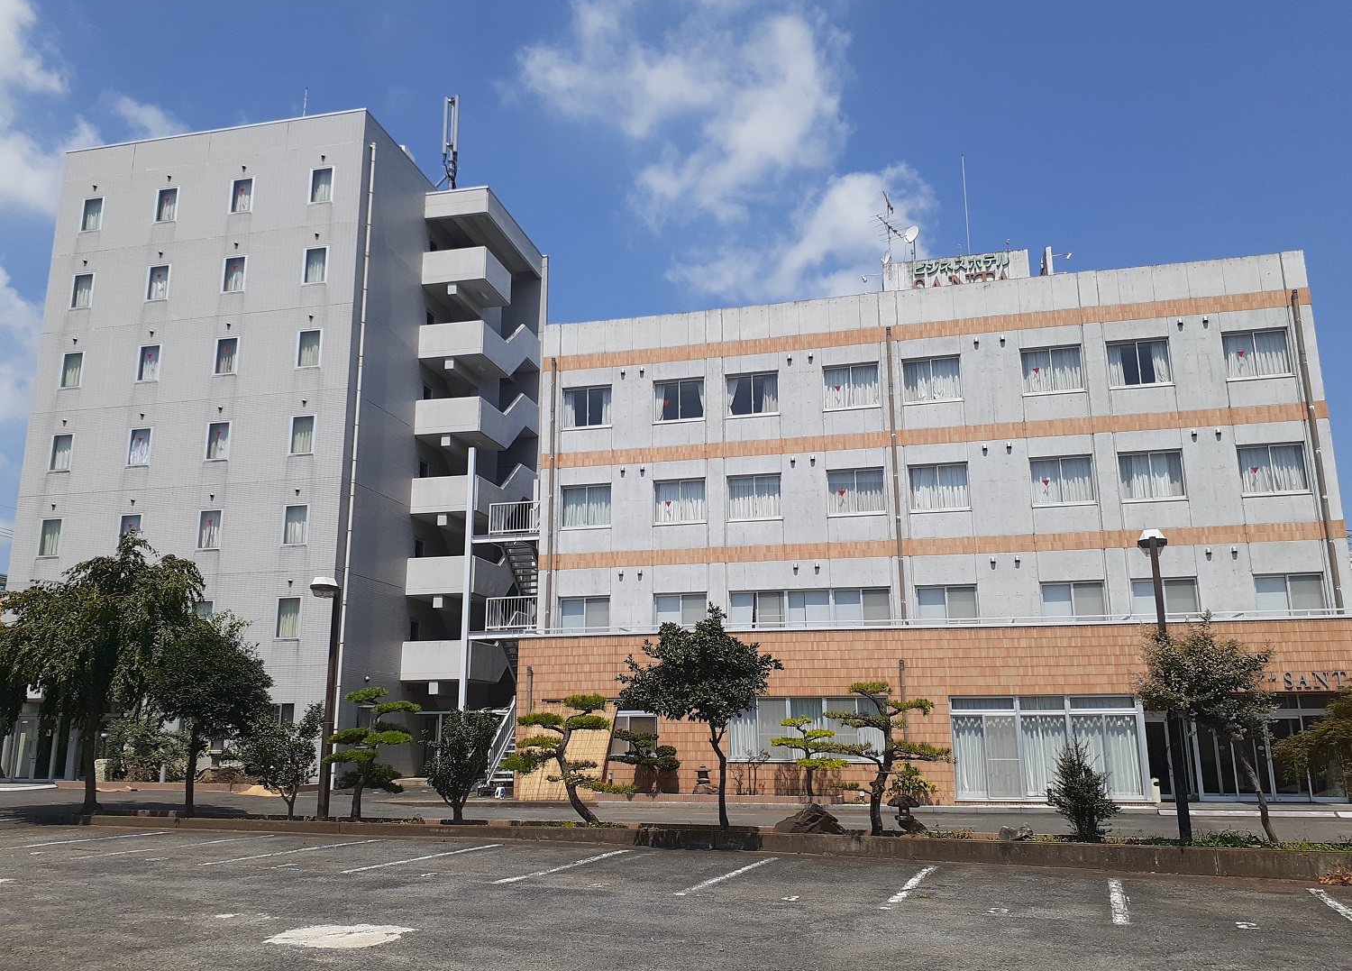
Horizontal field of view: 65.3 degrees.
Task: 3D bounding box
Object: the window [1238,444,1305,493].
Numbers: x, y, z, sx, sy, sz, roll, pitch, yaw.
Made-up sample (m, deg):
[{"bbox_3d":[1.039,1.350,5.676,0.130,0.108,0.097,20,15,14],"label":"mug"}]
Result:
[{"bbox_3d":[15.060,-0.410,26.580,1.562,1.324,0.150,-3,-14,13],"label":"window"}]

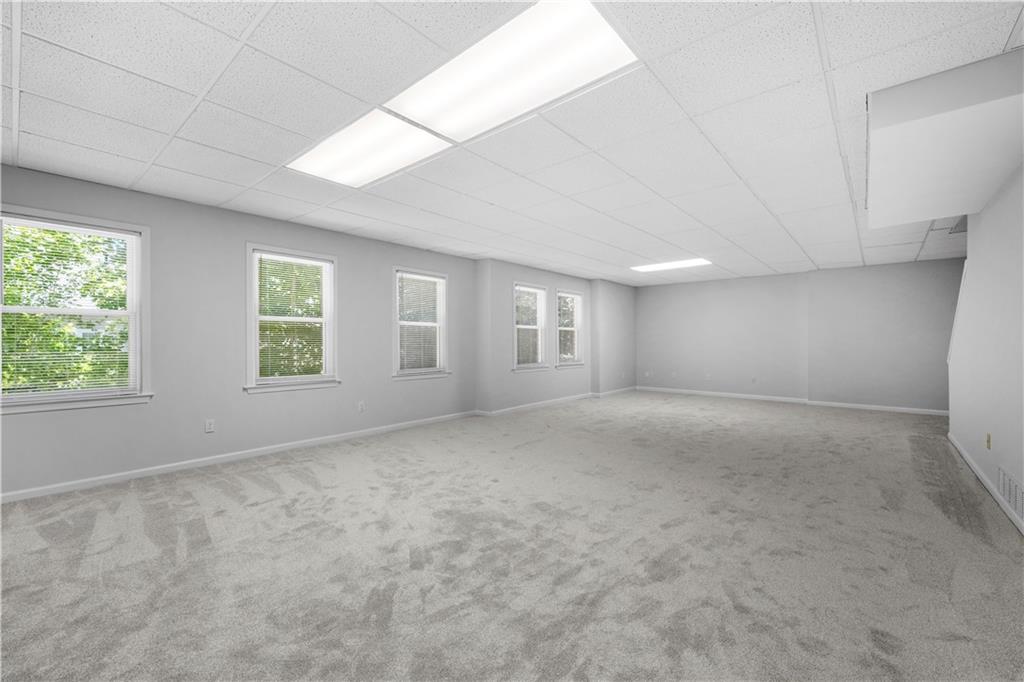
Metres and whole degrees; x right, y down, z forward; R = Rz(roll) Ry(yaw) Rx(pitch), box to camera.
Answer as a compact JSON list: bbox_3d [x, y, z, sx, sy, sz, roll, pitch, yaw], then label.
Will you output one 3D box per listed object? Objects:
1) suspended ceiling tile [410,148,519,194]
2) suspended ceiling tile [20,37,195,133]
[{"bbox_3d":[-0.376,-1.270,3.012,0.605,0.022,0.605,0,0,41],"label":"suspended ceiling tile"},{"bbox_3d":[-2.065,-1.270,2.056,0.605,0.022,0.605,0,0,41],"label":"suspended ceiling tile"}]

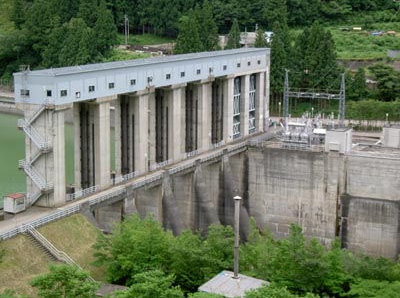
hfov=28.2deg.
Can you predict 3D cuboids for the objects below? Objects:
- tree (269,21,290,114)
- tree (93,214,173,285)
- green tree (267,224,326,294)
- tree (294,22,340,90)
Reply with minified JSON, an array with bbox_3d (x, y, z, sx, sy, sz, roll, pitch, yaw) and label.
[{"bbox_3d":[23.734,-23.882,238.028,6.570,28.020,6.570,0,11,0],"label":"tree"},{"bbox_3d":[-8.805,13.283,104.008,10.440,10.060,9.390,0,11,0],"label":"tree"},{"bbox_3d":[11.257,12.986,93.007,7.000,8.890,6.300,0,11,0],"label":"green tree"},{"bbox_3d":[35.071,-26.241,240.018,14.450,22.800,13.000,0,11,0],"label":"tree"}]

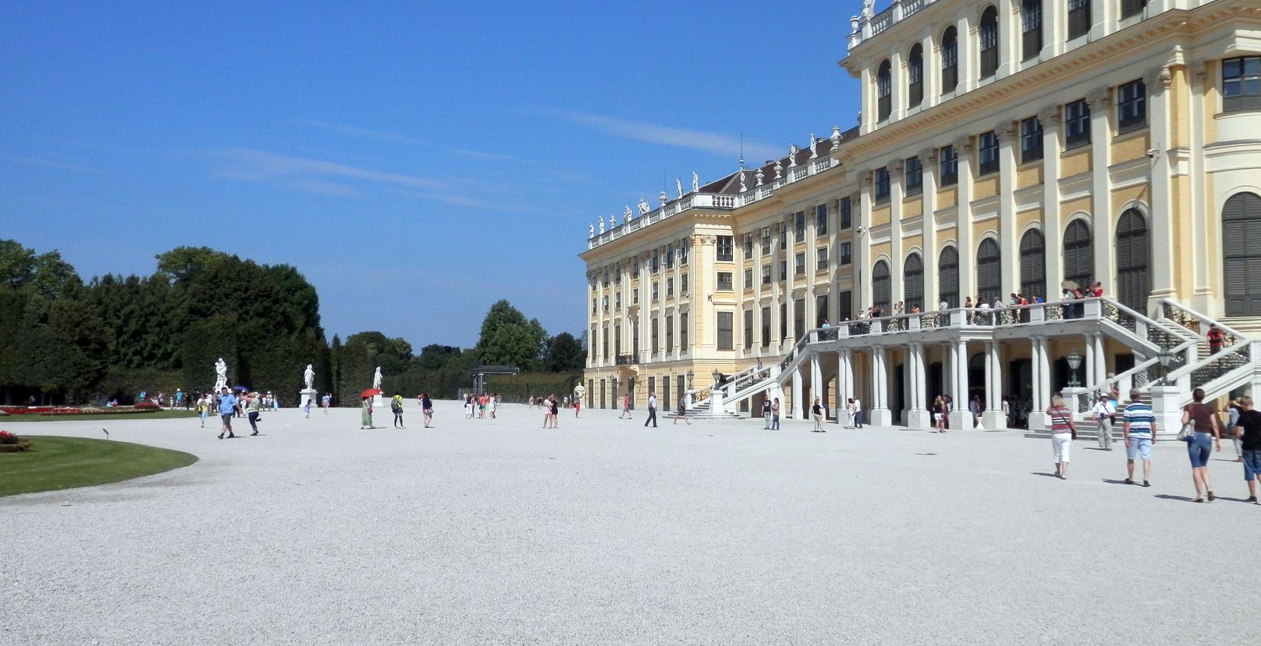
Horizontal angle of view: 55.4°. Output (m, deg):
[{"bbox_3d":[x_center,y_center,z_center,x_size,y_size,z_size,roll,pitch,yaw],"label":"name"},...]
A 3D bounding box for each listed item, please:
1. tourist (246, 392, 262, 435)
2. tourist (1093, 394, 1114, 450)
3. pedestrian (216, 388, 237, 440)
[{"bbox_3d":[-14.088,3.385,45.000,0.620,1.640,0.500,1,-3,-14],"label":"tourist"},{"bbox_3d":[13.994,2.924,35.500,0.650,1.710,0.480,-1,-3,22],"label":"tourist"},{"bbox_3d":[-13.726,3.091,41.000,0.600,1.750,0.720,-3,-4,41],"label":"pedestrian"}]

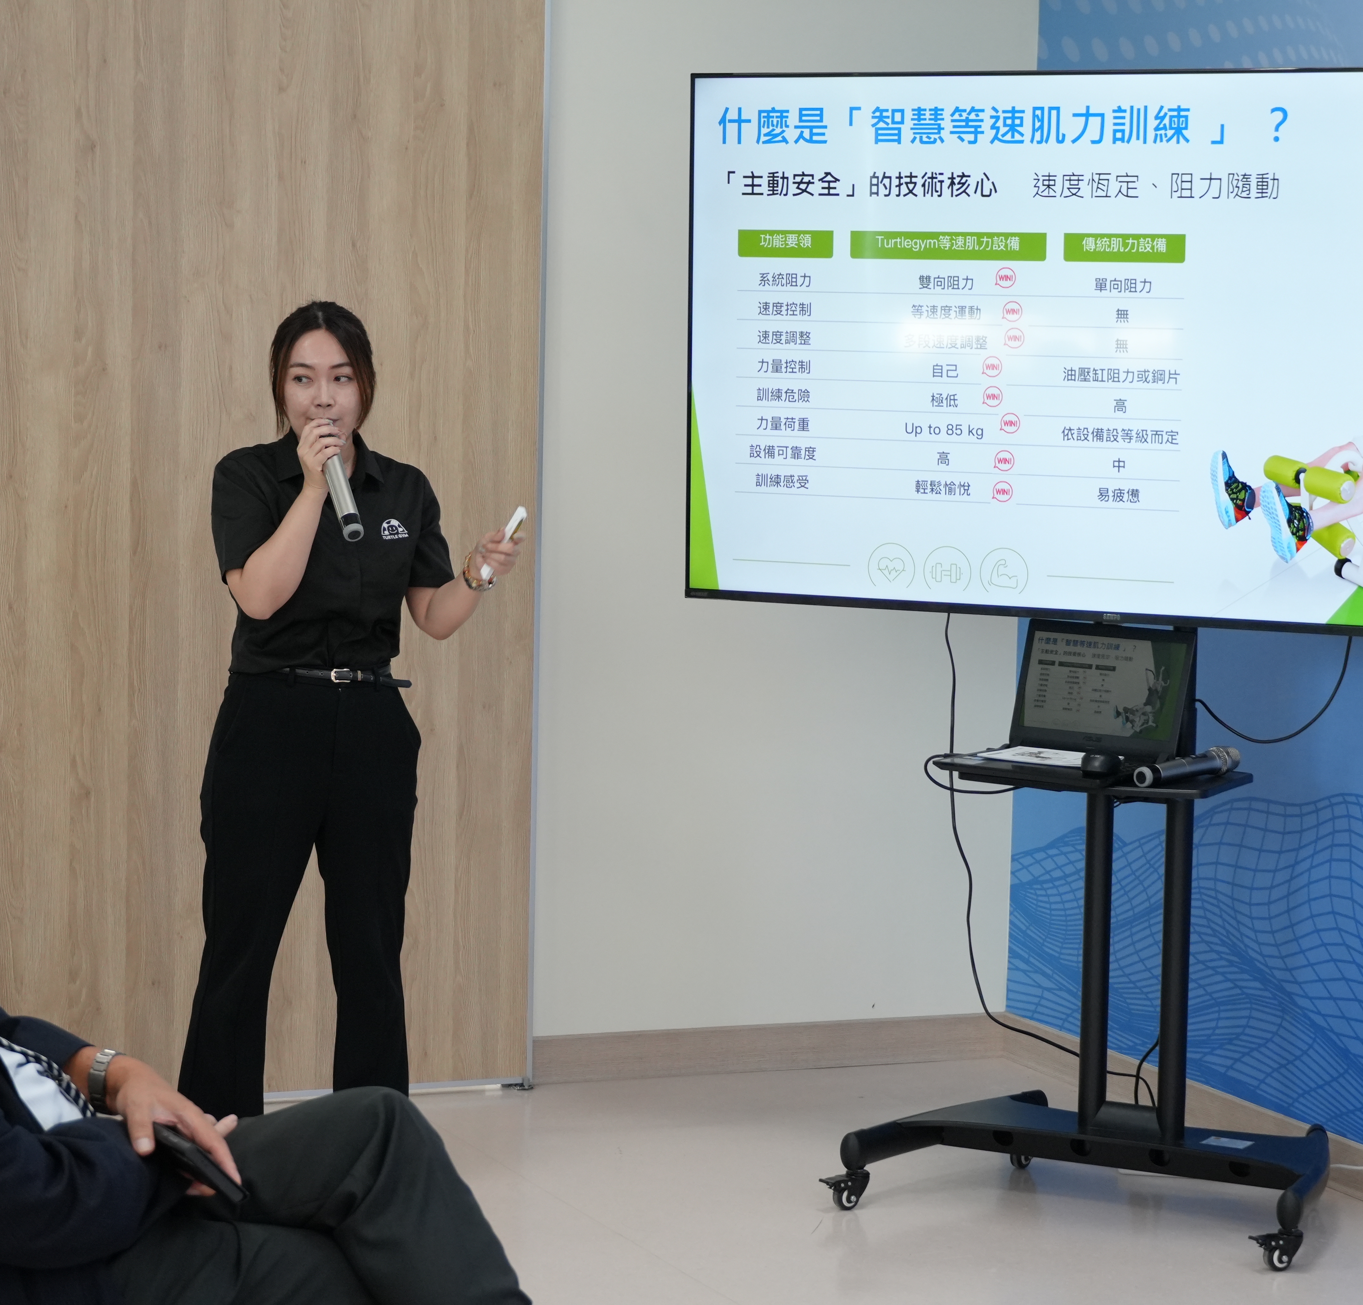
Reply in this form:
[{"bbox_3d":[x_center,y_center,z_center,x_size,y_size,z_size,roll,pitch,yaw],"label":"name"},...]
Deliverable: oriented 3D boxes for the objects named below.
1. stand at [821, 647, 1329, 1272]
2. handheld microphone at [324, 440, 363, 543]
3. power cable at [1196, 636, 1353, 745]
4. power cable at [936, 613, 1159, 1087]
[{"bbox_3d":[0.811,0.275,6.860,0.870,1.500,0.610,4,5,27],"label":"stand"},{"bbox_3d":[-0.555,-0.276,6.140,0.050,0.250,0.050,4,-39,-32],"label":"handheld microphone"},{"bbox_3d":[1.039,0.065,6.673,0.290,0.210,0.070,4,5,27],"label":"power cable"},{"bbox_3d":[0.693,0.378,6.928,0.440,0.880,0.150,4,5,27],"label":"power cable"}]

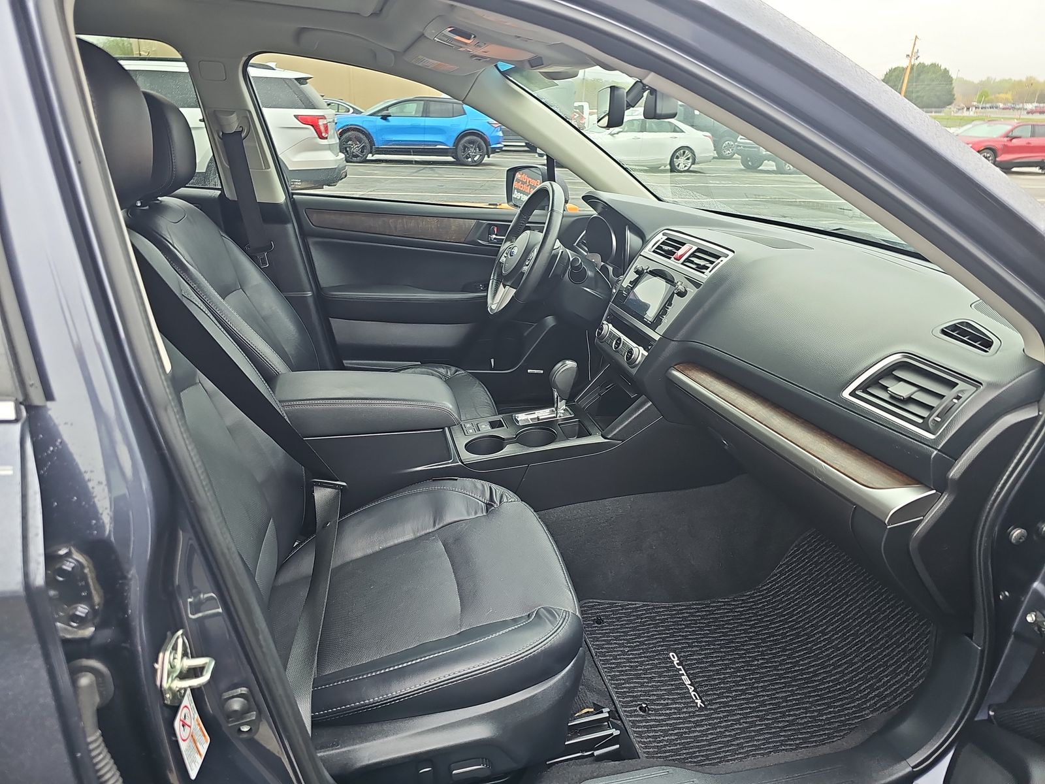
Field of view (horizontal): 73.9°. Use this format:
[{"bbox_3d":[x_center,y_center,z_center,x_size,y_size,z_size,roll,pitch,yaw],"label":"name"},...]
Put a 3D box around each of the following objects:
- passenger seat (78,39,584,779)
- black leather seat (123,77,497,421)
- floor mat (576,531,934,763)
[{"bbox_3d":[-0.275,0.095,1.089,0.840,1.130,0.530,-4,23,-14],"label":"passenger seat"},{"bbox_3d":[-0.485,-0.161,1.758,0.880,1.090,0.530,-4,23,-14],"label":"black leather seat"},{"bbox_3d":[0.488,0.493,1.507,0.630,0.220,0.470,-4,23,-14],"label":"floor mat"}]

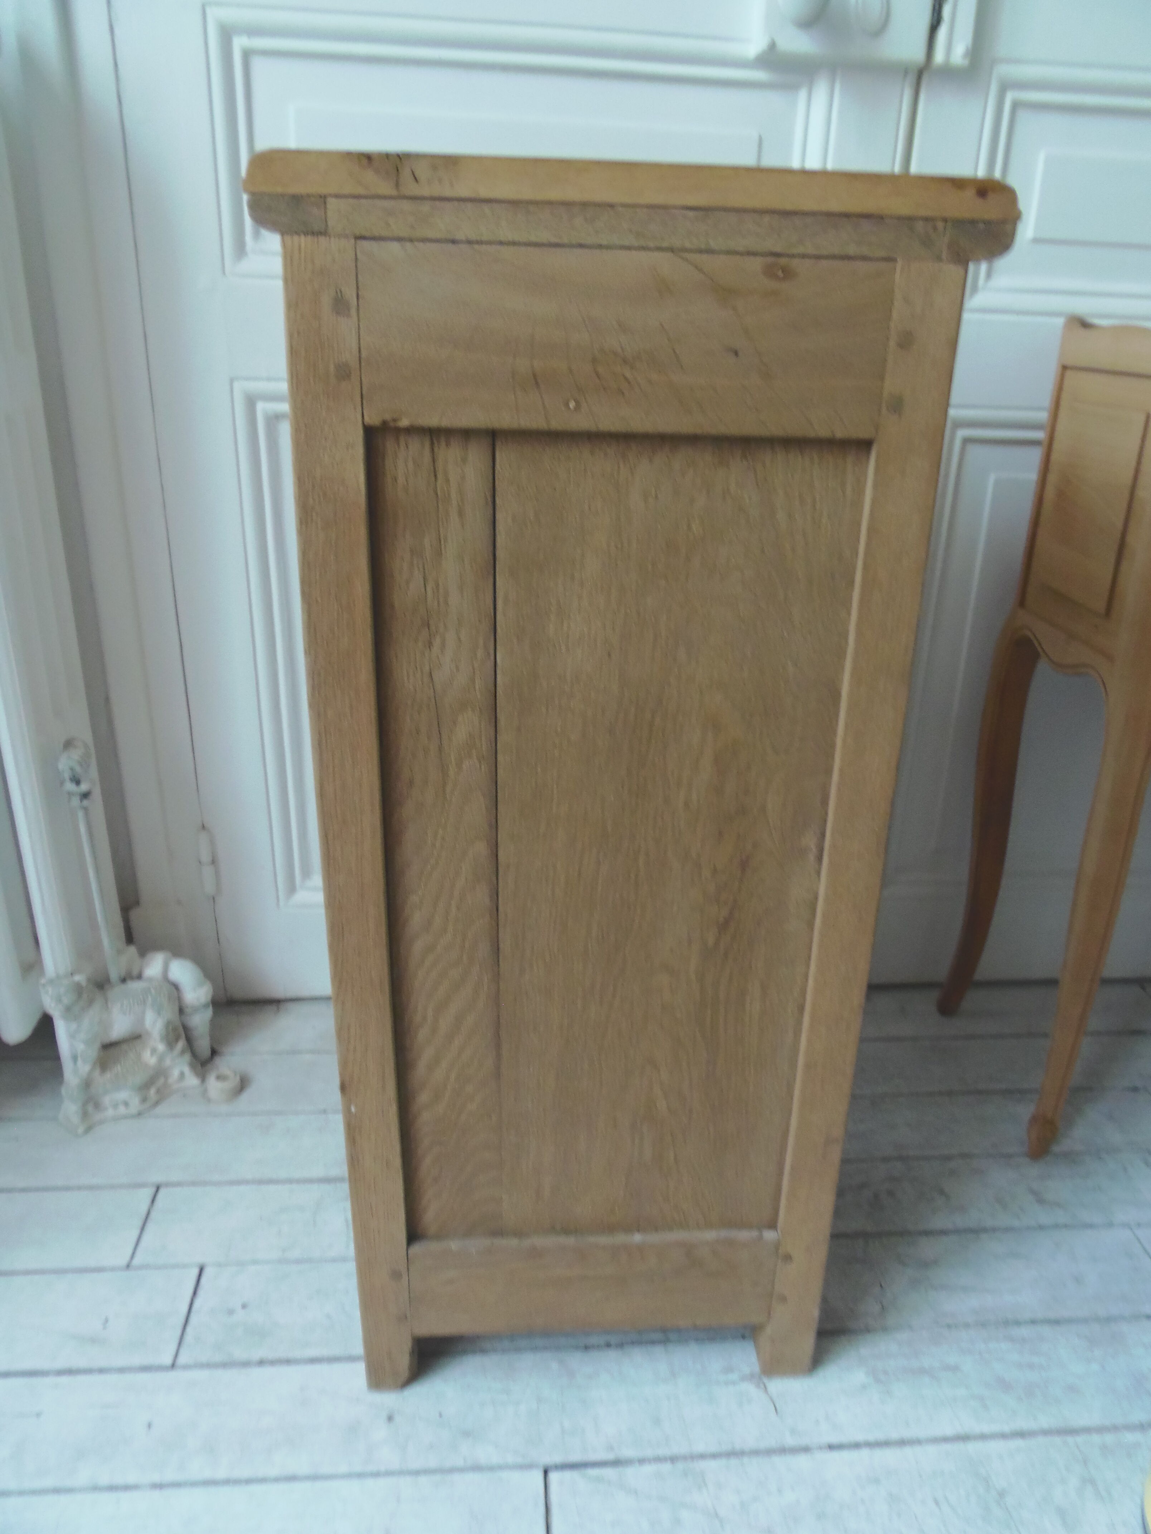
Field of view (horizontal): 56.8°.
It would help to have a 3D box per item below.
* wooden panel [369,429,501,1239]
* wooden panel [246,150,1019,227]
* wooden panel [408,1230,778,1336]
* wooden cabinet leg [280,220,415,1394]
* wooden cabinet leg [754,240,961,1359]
[{"bbox_3d":[-0.087,0.079,0.719,0.075,0.589,0.018,0,22,-4],"label":"wooden panel"},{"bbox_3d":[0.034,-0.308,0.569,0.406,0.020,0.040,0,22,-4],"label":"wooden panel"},{"bbox_3d":[0.014,0.405,0.849,0.288,0.099,0.024,0,22,-4],"label":"wooden panel"},{"bbox_3d":[-0.136,0.102,0.695,0.037,0.800,0.037,0,21,-4],"label":"wooden cabinet leg"},{"bbox_3d":[0.183,0.109,0.745,0.043,0.840,0.032,0,22,-4],"label":"wooden cabinet leg"}]

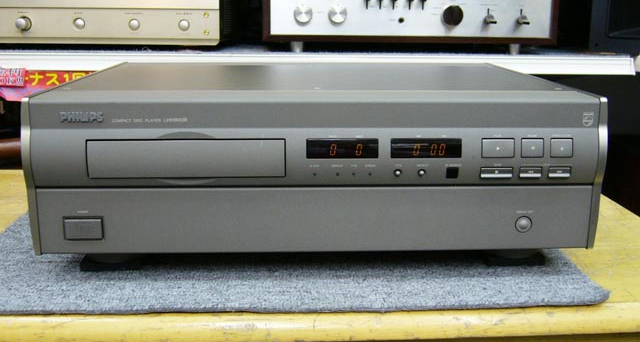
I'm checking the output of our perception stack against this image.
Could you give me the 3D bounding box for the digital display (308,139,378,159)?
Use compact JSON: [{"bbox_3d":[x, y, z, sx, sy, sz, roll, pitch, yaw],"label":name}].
[{"bbox_3d":[0.018,-0.019,0.522,0.058,0.016,0.010,0,14,-3],"label":"digital display"}]

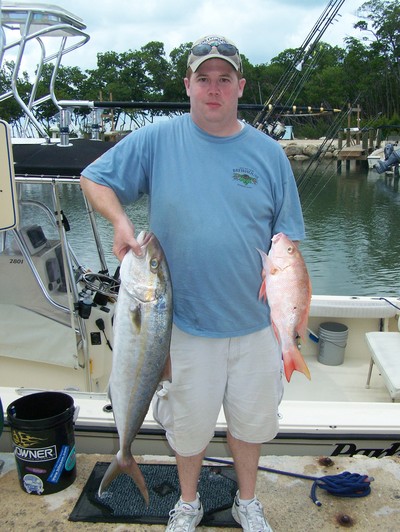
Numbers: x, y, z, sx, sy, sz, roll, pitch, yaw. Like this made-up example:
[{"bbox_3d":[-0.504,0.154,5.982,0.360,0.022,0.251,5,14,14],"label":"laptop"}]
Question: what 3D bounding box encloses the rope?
[{"bbox_3d":[0.370,0.937,2.616,0.788,0.074,0.266,4,14,15],"label":"rope"}]

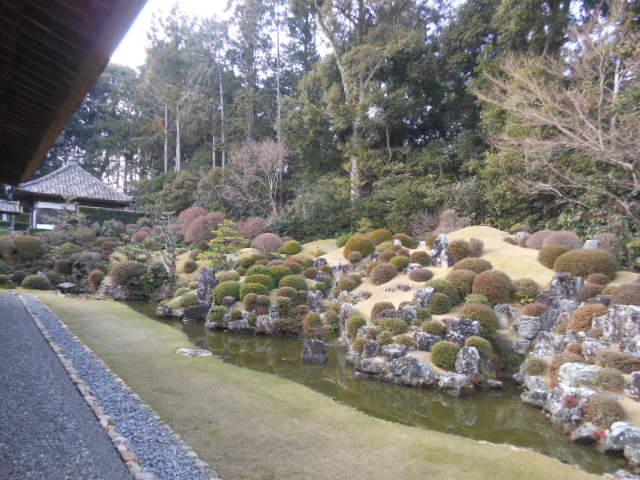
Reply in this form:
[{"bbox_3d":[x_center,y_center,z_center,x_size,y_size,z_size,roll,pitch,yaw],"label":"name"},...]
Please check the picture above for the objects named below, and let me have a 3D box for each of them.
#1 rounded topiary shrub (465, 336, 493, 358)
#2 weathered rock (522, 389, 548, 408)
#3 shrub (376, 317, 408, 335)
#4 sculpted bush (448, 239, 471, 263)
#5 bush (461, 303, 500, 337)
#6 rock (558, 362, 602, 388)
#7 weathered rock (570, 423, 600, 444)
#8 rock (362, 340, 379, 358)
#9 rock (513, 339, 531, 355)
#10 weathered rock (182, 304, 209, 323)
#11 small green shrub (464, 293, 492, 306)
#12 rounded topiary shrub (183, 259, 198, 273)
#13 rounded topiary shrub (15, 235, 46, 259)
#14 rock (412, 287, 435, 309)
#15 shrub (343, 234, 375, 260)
[{"bbox_3d":[2.983,2.052,8.700,0.517,0.471,0.517,0,-1,19],"label":"rounded topiary shrub"},{"bbox_3d":[3.090,2.295,6.650,0.359,0.259,0.287,0,0,25],"label":"weathered rock"},{"bbox_3d":[1.647,1.954,10.500,0.720,0.440,0.620,1,-2,9],"label":"shrub"},{"bbox_3d":[4.195,0.323,13.900,0.648,0.707,0.648,0,-1,17],"label":"sculpted bush"},{"bbox_3d":[3.607,1.787,10.388,0.899,0.741,0.899,0,0,19],"label":"bush"},{"bbox_3d":[3.663,1.906,6.500,0.539,0.366,0.404,0,0,29],"label":"rock"},{"bbox_3d":[3.434,2.512,6.000,0.363,0.286,0.320,0,-1,30],"label":"weathered rock"},{"bbox_3d":[1.049,2.275,9.604,0.332,0.374,0.294,0,0,6],"label":"rock"},{"bbox_3d":[4.142,2.189,9.500,0.370,0.329,0.330,0,-1,24],"label":"rock"},{"bbox_3d":[-4.355,2.574,16.300,0.950,0.620,0.700,1,-2,-15],"label":"weathered rock"},{"bbox_3d":[3.828,1.524,11.270,0.658,0.473,0.658,0,0,19],"label":"small green shrub"},{"bbox_3d":[-5.024,1.022,18.000,0.563,0.526,0.563,0,0,-16],"label":"rounded topiary shrub"},{"bbox_3d":[-16.285,0.422,26.000,1.526,1.463,1.526,0,0,-32],"label":"rounded topiary shrub"},{"bbox_3d":[2.195,1.230,9.800,0.455,0.445,0.341,0,0,13],"label":"rock"},{"bbox_3d":[1.299,0.263,15.200,1.049,0.822,1.049,0,0,5],"label":"shrub"}]

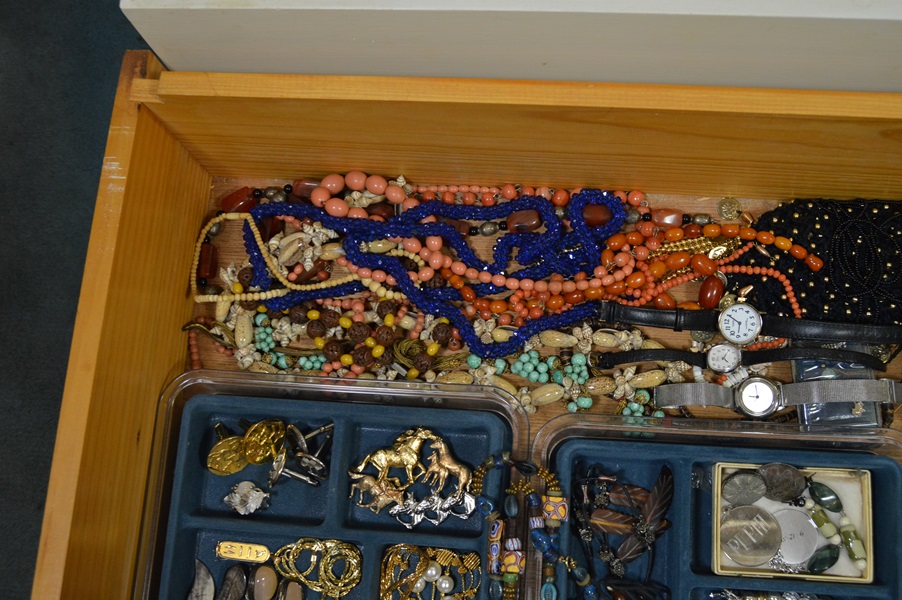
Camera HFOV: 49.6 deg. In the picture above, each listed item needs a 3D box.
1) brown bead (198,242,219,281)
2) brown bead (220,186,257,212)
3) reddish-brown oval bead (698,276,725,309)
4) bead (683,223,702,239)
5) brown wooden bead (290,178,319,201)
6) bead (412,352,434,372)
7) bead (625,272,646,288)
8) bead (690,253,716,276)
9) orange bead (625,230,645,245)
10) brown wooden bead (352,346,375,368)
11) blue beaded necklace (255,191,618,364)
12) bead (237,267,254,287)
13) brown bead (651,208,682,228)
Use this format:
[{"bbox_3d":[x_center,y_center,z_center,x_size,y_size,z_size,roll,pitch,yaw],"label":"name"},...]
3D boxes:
[{"bbox_3d":[-0.158,-0.025,0.635,0.013,0.011,0.024,-2,77,6],"label":"brown bead"},{"bbox_3d":[-0.131,-0.061,0.603,0.022,0.012,0.012,-29,76,-2],"label":"brown bead"},{"bbox_3d":[0.158,-0.005,0.593,0.014,0.013,0.021,16,79,10],"label":"reddish-brown oval bead"},{"bbox_3d":[0.149,-0.043,0.602,0.011,0.009,0.009,3,77,7],"label":"bead"},{"bbox_3d":[-0.094,-0.073,0.638,0.021,0.011,0.012,4,77,7],"label":"brown wooden bead"},{"bbox_3d":[-0.016,0.036,0.566,0.012,0.011,0.012,3,77,6],"label":"bead"},{"bbox_3d":[0.107,-0.011,0.563,0.012,0.009,0.009,-26,76,-1],"label":"bead"},{"bbox_3d":[0.146,-0.020,0.563,0.016,0.010,0.010,30,81,12],"label":"bead"},{"bbox_3d":[0.108,-0.036,0.570,0.011,0.008,0.008,5,77,7],"label":"orange bead"},{"bbox_3d":[-0.054,0.035,0.605,0.013,0.013,0.013,0,77,6],"label":"brown wooden bead"},{"bbox_3d":[-0.010,-0.016,0.611,0.240,0.025,0.105,-1,77,6],"label":"blue beaded necklace"},{"bbox_3d":[-0.124,-0.014,0.590,0.012,0.011,0.012,3,77,6],"label":"bead"},{"bbox_3d":[0.127,-0.048,0.575,0.019,0.011,0.011,3,77,6],"label":"brown bead"}]

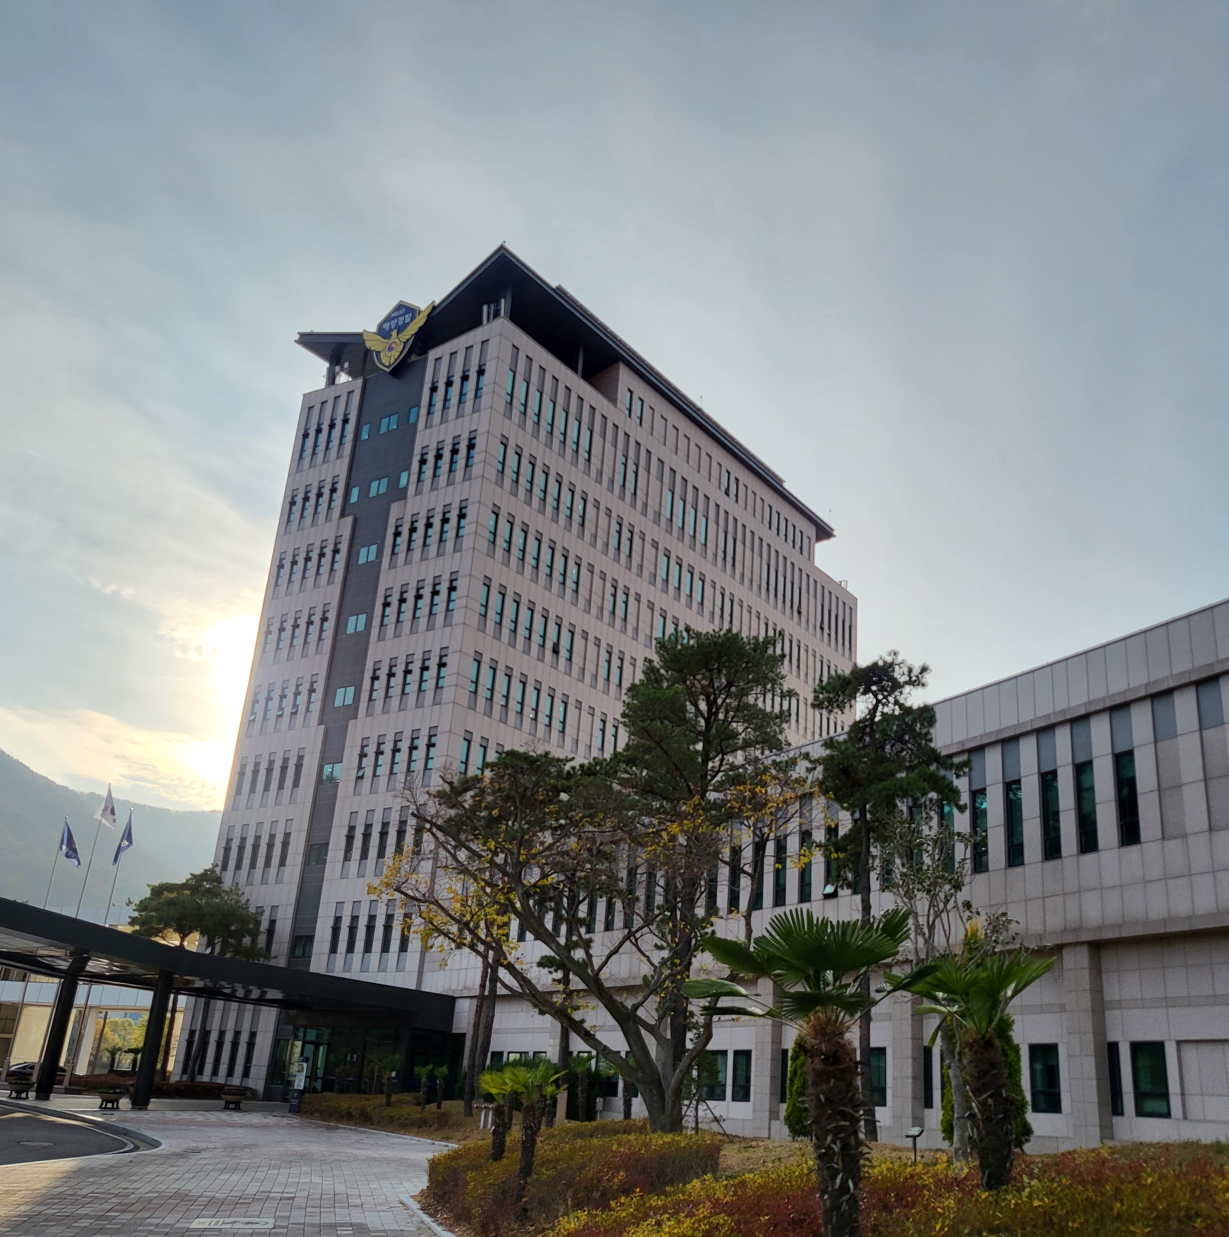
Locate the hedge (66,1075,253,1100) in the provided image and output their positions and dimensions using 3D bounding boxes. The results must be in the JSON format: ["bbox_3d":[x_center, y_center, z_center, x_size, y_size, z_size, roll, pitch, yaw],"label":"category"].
[{"bbox_3d":[-20.366,21.106,55.740,9.600,0.720,2.400,-11,-26,34],"label":"hedge"}]

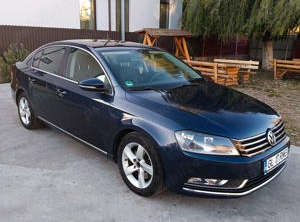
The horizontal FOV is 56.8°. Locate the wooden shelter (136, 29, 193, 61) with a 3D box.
[{"bbox_3d":[0.647,-2.600,12.133,2.200,1.920,1.280,-10,18,-37],"label":"wooden shelter"}]

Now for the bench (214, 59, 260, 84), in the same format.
[{"bbox_3d":[3.026,-1.445,10.119,1.650,0.780,0.620,9,17,29],"label":"bench"}]

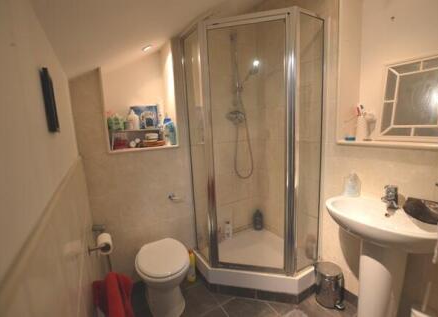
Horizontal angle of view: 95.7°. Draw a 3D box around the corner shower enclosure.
[{"bbox_3d":[0.297,-0.076,1.746,1.039,1.822,0.723,0,8,15],"label":"corner shower enclosure"}]

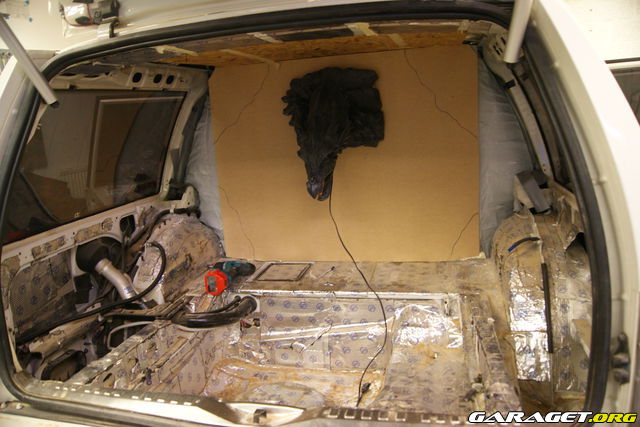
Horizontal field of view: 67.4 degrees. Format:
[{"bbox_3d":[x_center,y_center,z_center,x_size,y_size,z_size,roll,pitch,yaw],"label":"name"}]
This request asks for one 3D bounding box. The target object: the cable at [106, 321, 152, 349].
[{"bbox_3d":[-0.560,0.336,1.367,0.093,0.062,0.160,0,13,13],"label":"cable"}]

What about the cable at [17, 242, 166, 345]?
[{"bbox_3d":[-0.619,0.219,1.364,0.165,0.175,0.515,0,13,13],"label":"cable"}]

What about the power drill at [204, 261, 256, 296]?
[{"bbox_3d":[-0.349,0.210,1.712,0.201,0.082,0.242,0,13,16],"label":"power drill"}]

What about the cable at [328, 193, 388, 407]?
[{"bbox_3d":[0.111,0.257,1.596,0.221,0.587,0.474,0,13,13],"label":"cable"}]

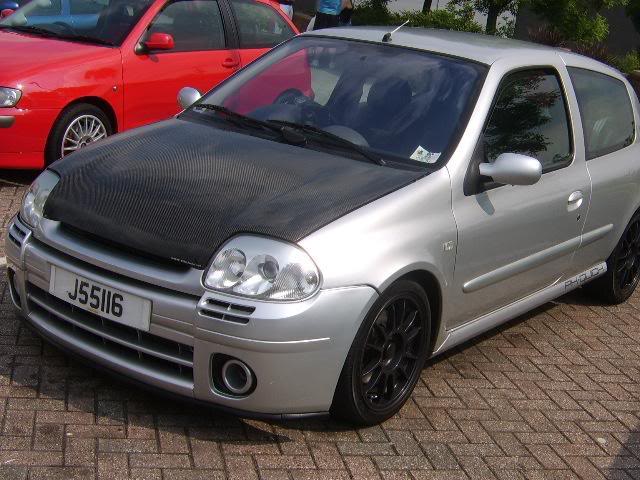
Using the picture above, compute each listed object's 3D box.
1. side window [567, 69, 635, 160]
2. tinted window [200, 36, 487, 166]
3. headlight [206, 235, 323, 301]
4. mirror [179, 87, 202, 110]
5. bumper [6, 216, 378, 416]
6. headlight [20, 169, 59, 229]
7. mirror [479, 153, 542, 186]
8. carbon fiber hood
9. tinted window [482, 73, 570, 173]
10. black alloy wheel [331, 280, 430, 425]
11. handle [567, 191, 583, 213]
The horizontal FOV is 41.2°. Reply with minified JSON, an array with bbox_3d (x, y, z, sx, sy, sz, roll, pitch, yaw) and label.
[{"bbox_3d":[1.539,-0.680,4.573,0.080,0.450,0.870,-4,5,38],"label":"side window"},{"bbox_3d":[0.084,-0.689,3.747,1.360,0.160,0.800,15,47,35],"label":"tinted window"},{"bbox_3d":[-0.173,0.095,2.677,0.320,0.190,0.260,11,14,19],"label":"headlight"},{"bbox_3d":[-0.637,-0.695,4.271,0.225,0.140,0.140,15,17,35],"label":"mirror"},{"bbox_3d":[-0.615,0.210,3.116,1.620,0.450,0.530,15,17,35],"label":"bumper"},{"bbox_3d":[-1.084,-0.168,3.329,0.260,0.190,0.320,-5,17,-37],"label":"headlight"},{"bbox_3d":[0.741,-0.273,3.289,0.225,0.140,0.140,15,17,35],"label":"mirror"},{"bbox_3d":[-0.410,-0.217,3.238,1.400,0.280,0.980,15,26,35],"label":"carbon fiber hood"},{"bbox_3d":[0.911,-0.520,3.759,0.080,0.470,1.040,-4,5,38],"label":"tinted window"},{"bbox_3d":[0.192,0.395,3.152,0.200,0.575,0.575,14,16,32],"label":"black alloy wheel"},{"bbox_3d":[1.234,-0.192,4.151,0.050,0.100,0.170,15,17,35],"label":"handle"}]

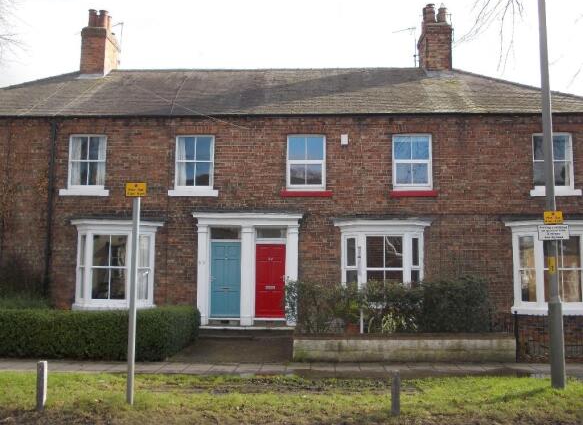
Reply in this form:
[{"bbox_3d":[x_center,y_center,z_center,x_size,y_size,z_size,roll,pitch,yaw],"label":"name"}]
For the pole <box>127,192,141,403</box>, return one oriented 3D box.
[{"bbox_3d":[-2.019,1.089,8.185,0.085,2.663,0.085,0,-6,2],"label":"pole"}]

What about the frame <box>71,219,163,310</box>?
[{"bbox_3d":[-4.669,1.382,16.693,2.438,2.300,0.670,0,-6,2],"label":"frame"}]

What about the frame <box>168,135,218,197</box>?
[{"bbox_3d":[-2.611,-1.246,17.228,1.346,1.660,0.210,0,-6,3],"label":"frame"}]

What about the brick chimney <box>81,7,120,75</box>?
[{"bbox_3d":[-6.464,-5.604,21.777,0.824,2.391,1.450,0,-6,3],"label":"brick chimney"}]

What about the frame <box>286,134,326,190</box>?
[{"bbox_3d":[0.399,-1.338,17.151,1.044,1.504,0.130,0,-6,3],"label":"frame"}]

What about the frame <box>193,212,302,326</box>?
[{"bbox_3d":[-1.131,1.497,16.808,2.869,2.951,0.370,0,-6,2],"label":"frame"}]

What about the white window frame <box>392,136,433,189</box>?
[{"bbox_3d":[3.206,-1.324,17.020,1.057,1.511,0.130,0,-6,3],"label":"white window frame"}]

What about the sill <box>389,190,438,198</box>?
[{"bbox_3d":[3.227,-0.479,16.852,1.265,0.178,0.180,0,-6,3],"label":"sill"}]

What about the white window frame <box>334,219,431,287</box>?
[{"bbox_3d":[2.396,1.345,16.521,2.503,2.253,0.650,0,-6,2],"label":"white window frame"}]

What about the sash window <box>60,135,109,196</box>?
[{"bbox_3d":[-5.569,-1.270,17.366,1.373,1.679,0.210,0,-6,3],"label":"sash window"}]

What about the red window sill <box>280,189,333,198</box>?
[{"bbox_3d":[0.416,-0.480,17.070,1.386,0.177,0.170,0,-6,2],"label":"red window sill"}]

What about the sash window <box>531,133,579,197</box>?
[{"bbox_3d":[6.905,-1.253,16.793,1.278,1.684,0.210,0,-6,3],"label":"sash window"}]

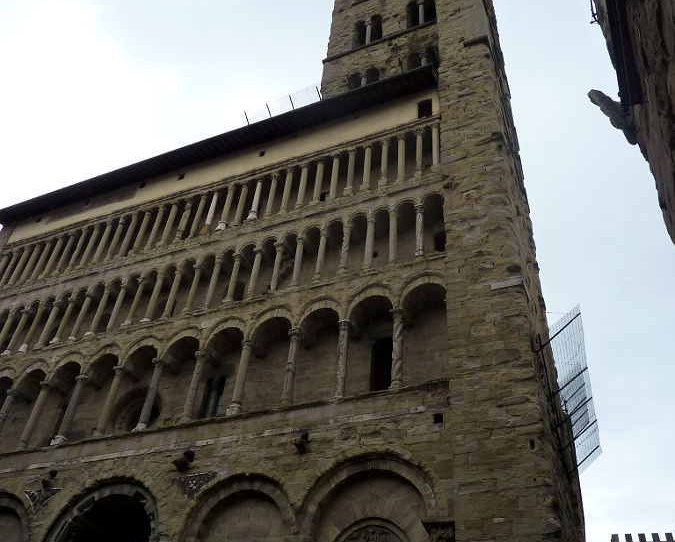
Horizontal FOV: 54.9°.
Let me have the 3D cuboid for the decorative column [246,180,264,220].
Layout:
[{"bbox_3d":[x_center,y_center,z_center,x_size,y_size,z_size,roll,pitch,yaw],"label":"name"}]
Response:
[{"bbox_3d":[-3.696,-3.266,29.515,0.360,2.801,0.360,-13,-44,20],"label":"decorative column"}]

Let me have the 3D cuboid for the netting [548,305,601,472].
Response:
[{"bbox_3d":[7.831,4.467,21.659,1.500,1.200,9.300,-11,-44,19],"label":"netting"}]

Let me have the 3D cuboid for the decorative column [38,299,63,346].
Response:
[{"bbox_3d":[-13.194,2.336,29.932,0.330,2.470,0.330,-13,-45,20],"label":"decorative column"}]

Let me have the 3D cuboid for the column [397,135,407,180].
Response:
[{"bbox_3d":[2.648,-4.689,26.894,0.350,2.844,0.350,-13,-44,21],"label":"column"}]

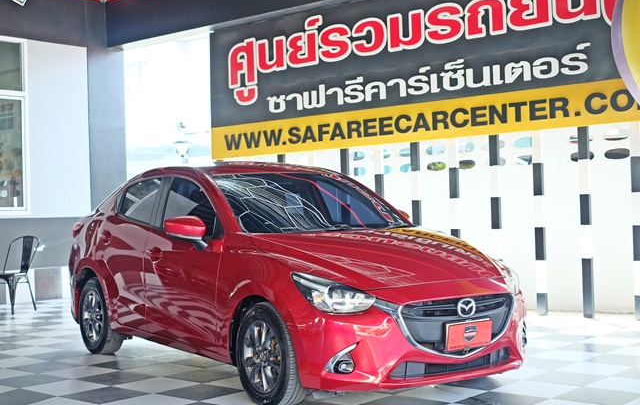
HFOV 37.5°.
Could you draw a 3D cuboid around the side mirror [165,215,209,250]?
[{"bbox_3d":[-0.841,0.177,5.907,0.245,0.205,0.155,-1,0,-35],"label":"side mirror"}]

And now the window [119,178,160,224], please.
[{"bbox_3d":[-1.379,-0.001,7.089,0.070,0.385,0.750,26,-16,-31],"label":"window"}]

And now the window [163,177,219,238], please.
[{"bbox_3d":[-0.838,0.019,6.283,0.080,0.470,1.000,26,-16,-31],"label":"window"}]

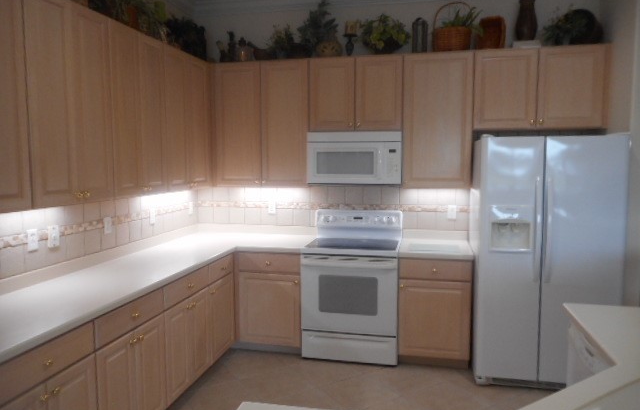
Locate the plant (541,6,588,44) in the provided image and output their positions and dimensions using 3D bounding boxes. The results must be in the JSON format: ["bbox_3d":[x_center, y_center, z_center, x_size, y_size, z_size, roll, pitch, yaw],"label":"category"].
[{"bbox_3d":[1.857,-1.334,3.509,0.315,0.314,0.250,1,6,12],"label":"plant"}]

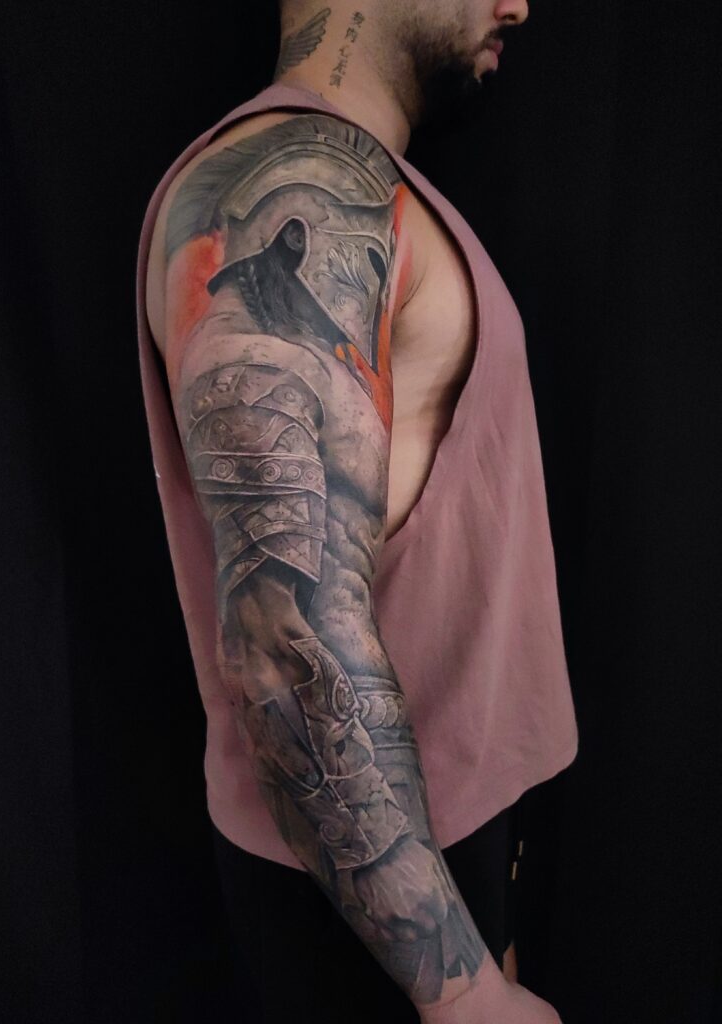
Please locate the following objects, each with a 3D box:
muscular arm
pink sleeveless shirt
[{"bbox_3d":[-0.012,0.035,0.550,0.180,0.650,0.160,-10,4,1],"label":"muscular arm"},{"bbox_3d":[-0.012,-0.065,0.750,0.350,0.630,0.430,-6,7,1],"label":"pink sleeveless shirt"}]

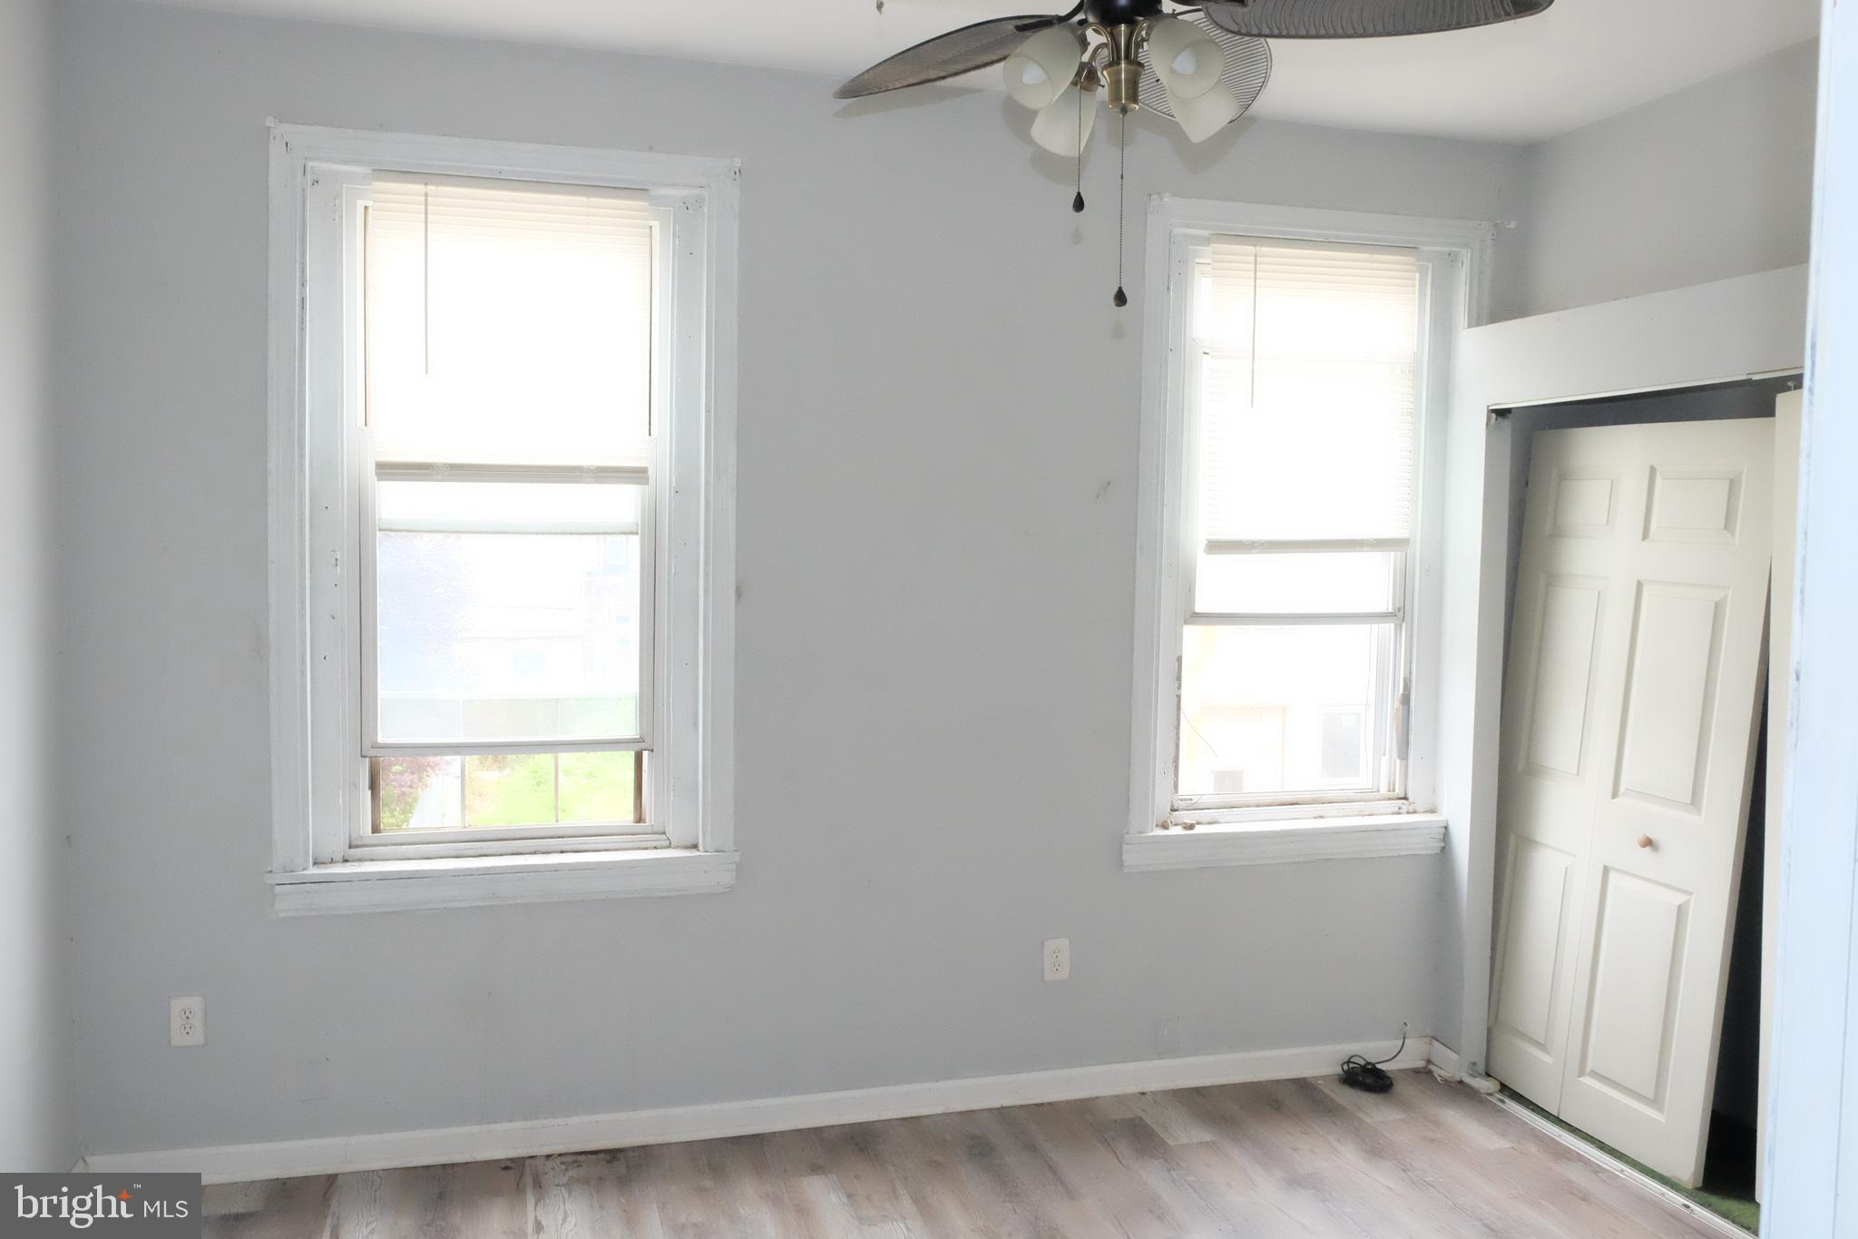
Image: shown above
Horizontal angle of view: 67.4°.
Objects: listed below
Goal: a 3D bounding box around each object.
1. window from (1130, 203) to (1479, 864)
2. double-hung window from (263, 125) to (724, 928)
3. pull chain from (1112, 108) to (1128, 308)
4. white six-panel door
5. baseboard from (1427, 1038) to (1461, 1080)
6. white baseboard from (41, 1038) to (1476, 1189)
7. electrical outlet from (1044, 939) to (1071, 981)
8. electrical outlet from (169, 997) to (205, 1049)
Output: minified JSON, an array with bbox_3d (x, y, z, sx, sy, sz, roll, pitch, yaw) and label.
[{"bbox_3d":[1.144,-0.234,4.173,1.156,1.930,0.100,0,4,-15],"label":"window"},{"bbox_3d":[-1.066,-0.232,3.579,1.156,1.926,0.100,0,4,-15],"label":"double-hung window"},{"bbox_3d":[0.310,-0.663,2.250,0.021,0.314,0.021,0,4,-15],"label":"pull chain"},{"bbox_3d":[1.927,0.447,3.954,0.061,1.989,0.872,4,4,-19],"label":"white six-panel door"},{"bbox_3d":[1.603,1.374,4.325,0.016,0.097,0.150,0,4,-15],"label":"baseboard"},{"bbox_3d":[-0.242,1.370,3.902,3.798,0.097,0.018,0,4,-15],"label":"white baseboard"},{"bbox_3d":[0.374,0.991,4.046,0.077,0.121,0.009,0,4,-15],"label":"electrical outlet"},{"bbox_3d":[-1.837,0.998,3.452,0.077,0.124,0.009,0,4,-15],"label":"electrical outlet"}]

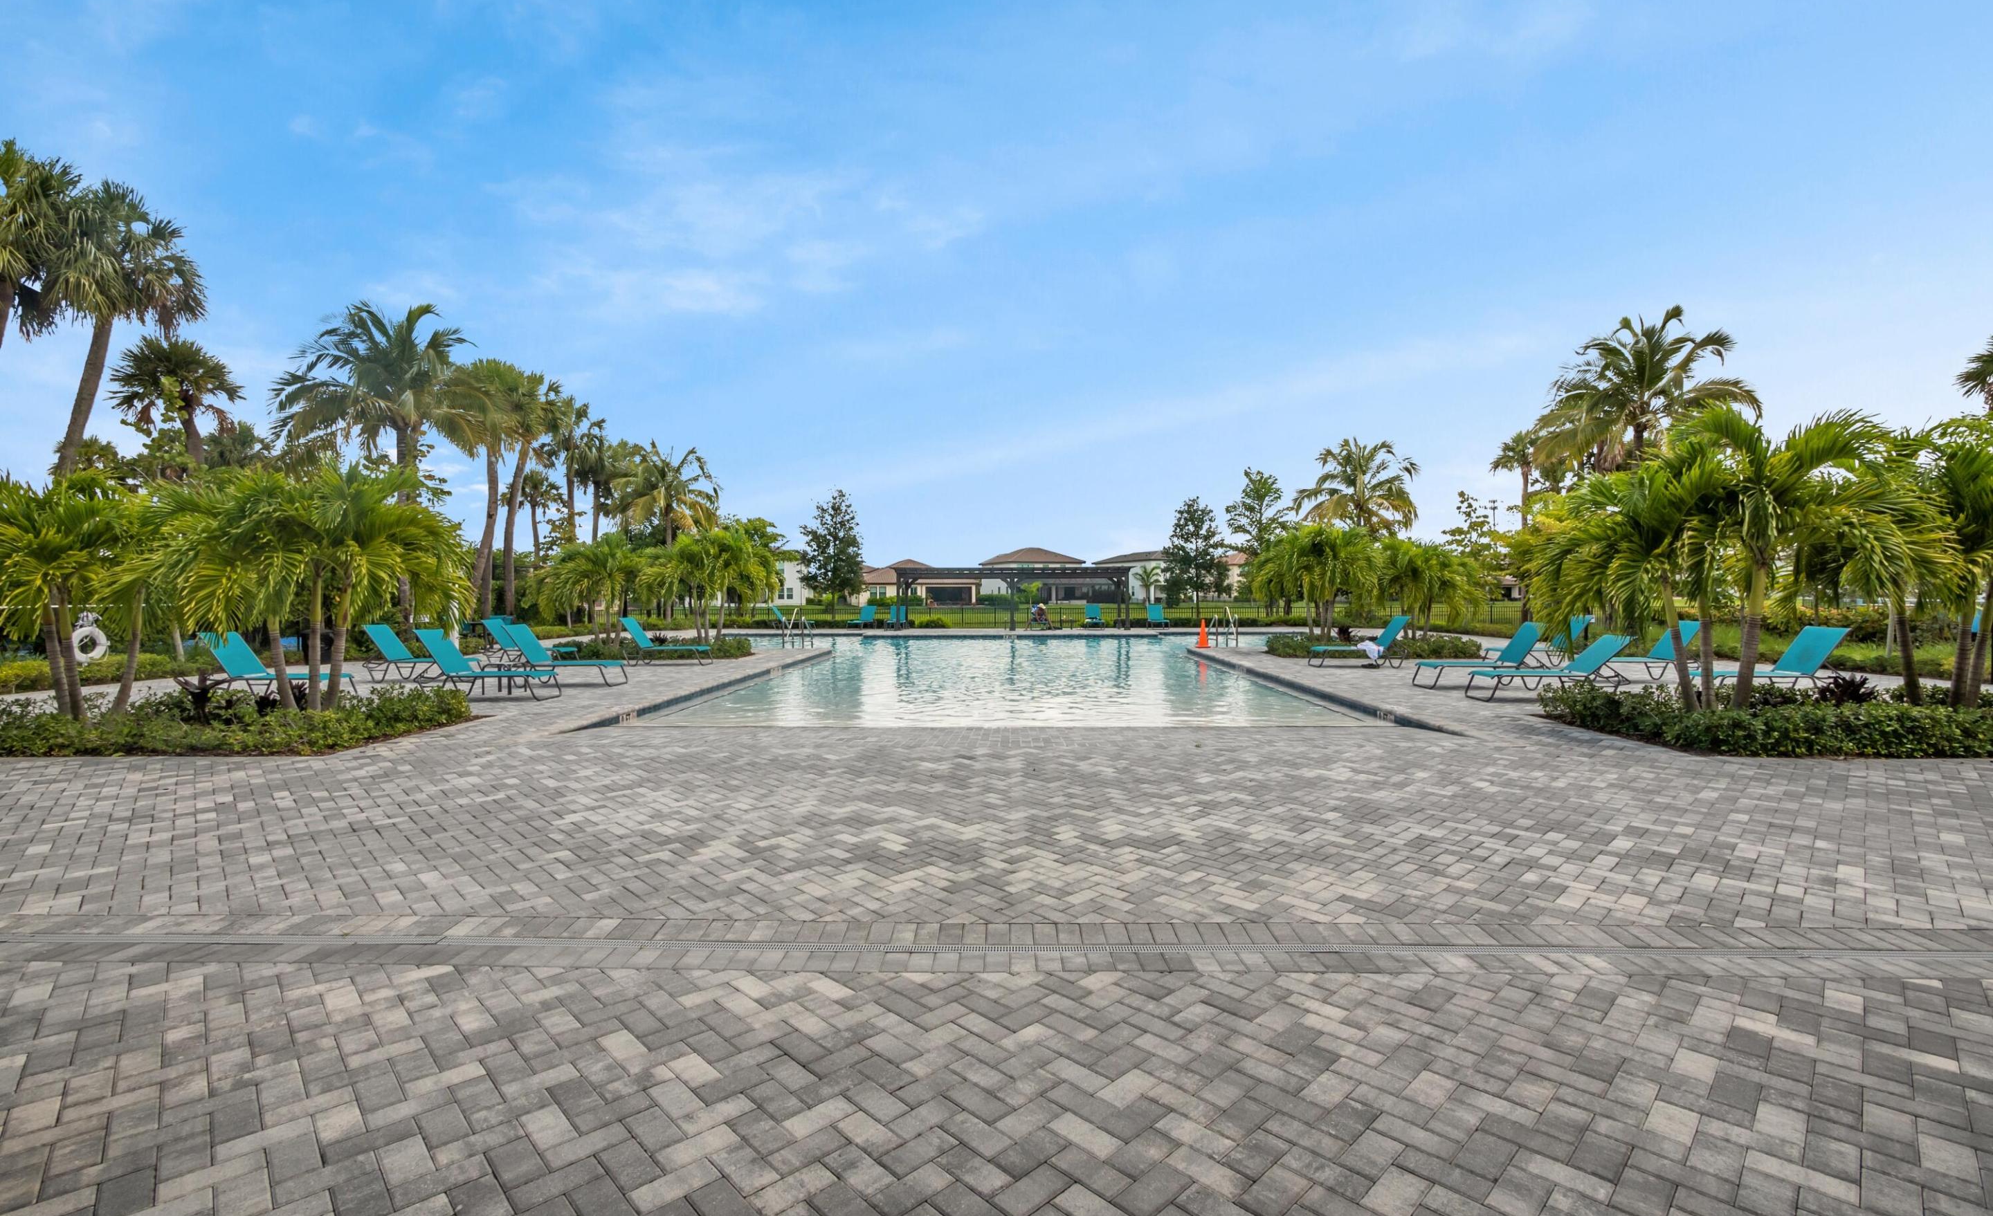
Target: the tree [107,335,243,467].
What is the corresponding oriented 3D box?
[{"bbox_3d":[-22.374,-3.168,21.934,2.600,8.578,2.600,0,1,0],"label":"tree"}]

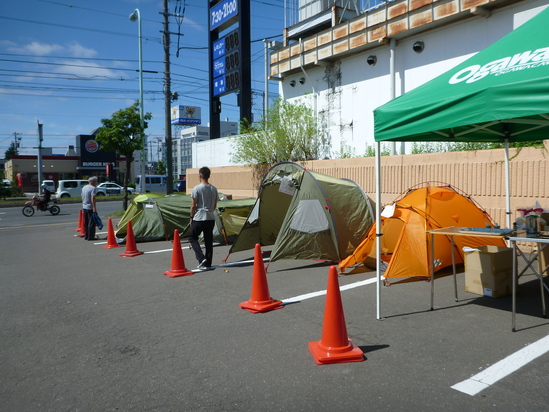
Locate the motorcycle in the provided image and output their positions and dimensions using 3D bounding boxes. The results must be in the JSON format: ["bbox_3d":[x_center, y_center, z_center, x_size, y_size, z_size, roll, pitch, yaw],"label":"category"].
[{"bbox_3d":[-13.800,0.010,26.300,2.080,1.200,0.800,-4,4,-35],"label":"motorcycle"}]

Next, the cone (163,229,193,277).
[{"bbox_3d":[-1.590,0.755,7.320,0.380,0.715,0.380,-4,3,-34],"label":"cone"}]

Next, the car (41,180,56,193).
[{"bbox_3d":[-28.800,-2.260,56.300,1.550,1.900,3.500,-4,4,-35],"label":"car"}]

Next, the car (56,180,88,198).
[{"bbox_3d":[-16.400,-1.330,38.100,3.850,1.650,1.690,-4,4,-35],"label":"car"}]

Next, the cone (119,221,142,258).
[{"bbox_3d":[-2.967,0.667,9.207,0.380,0.700,0.380,0,2,30],"label":"cone"}]

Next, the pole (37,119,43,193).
[{"bbox_3d":[-20.606,-4.170,39.000,0.380,6.800,0.380,-2,3,-36],"label":"pole"}]

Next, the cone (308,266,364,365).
[{"bbox_3d":[0.490,0.850,3.607,0.380,0.720,0.380,-1,2,-6],"label":"cone"}]

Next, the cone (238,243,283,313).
[{"bbox_3d":[-0.165,0.810,5.100,0.380,0.720,0.380,-4,3,-34],"label":"cone"}]

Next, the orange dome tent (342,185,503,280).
[{"bbox_3d":[2.560,0.280,7.170,3.050,1.280,1.750,-4,3,-31],"label":"orange dome tent"}]

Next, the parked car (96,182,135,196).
[{"bbox_3d":[-16.300,-1.520,43.800,4.500,1.470,1.720,-4,4,-35],"label":"parked car"}]

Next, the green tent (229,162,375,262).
[{"bbox_3d":[1.062,-0.013,9.454,3.600,1.800,2.450,-2,3,-36],"label":"green tent"}]

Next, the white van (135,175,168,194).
[{"bbox_3d":[-10.360,-1.823,39.500,3.400,1.900,1.480,-2,3,-36],"label":"white van"}]

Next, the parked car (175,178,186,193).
[{"bbox_3d":[-7.990,-1.864,45.500,4.200,1.550,1.700,-2,3,-36],"label":"parked car"}]

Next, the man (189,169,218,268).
[{"bbox_3d":[-1.243,0.192,7.663,0.520,1.730,0.420,-2,2,-23],"label":"man"}]

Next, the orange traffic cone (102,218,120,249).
[{"bbox_3d":[-3.912,0.650,10.687,0.380,0.700,0.380,0,2,30],"label":"orange traffic cone"}]

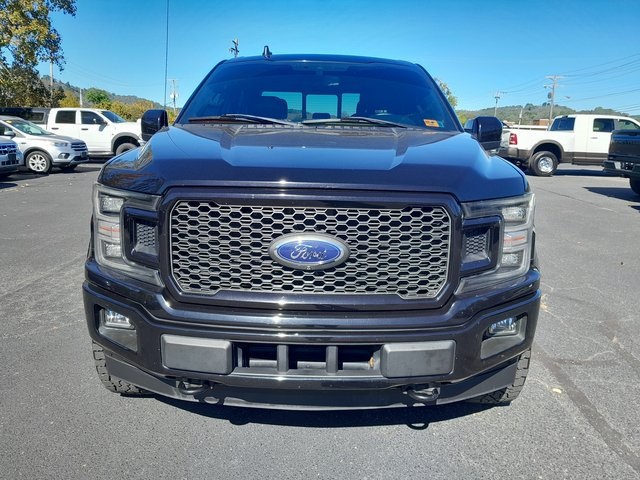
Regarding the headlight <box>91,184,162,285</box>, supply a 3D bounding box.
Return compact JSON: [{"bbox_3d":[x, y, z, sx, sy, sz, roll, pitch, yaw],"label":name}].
[{"bbox_3d":[-0.794,-0.036,2.042,0.391,0.365,0.325,1,13,1],"label":"headlight"}]

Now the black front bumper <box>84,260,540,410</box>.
[{"bbox_3d":[-0.043,0.383,2.090,2.020,0.507,0.507,1,13,1],"label":"black front bumper"}]

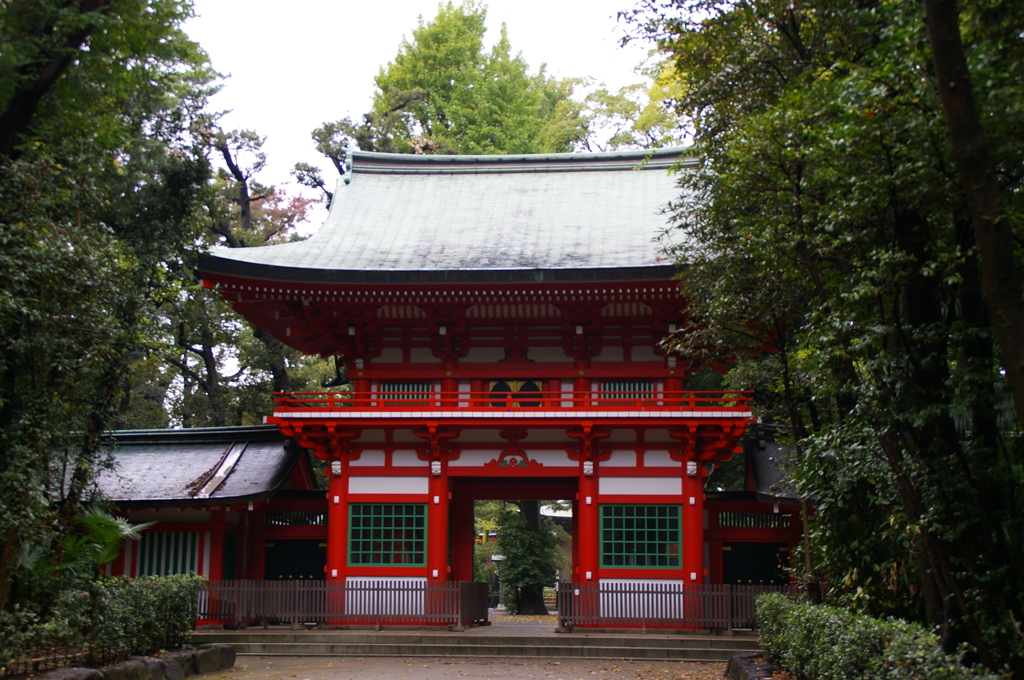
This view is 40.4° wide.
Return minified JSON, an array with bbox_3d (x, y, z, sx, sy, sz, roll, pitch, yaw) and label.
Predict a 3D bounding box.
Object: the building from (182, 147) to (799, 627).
[{"bbox_3d":[0.279,0.944,35.576,13.988,12.415,9.728,-1,-10,6],"label":"building"}]

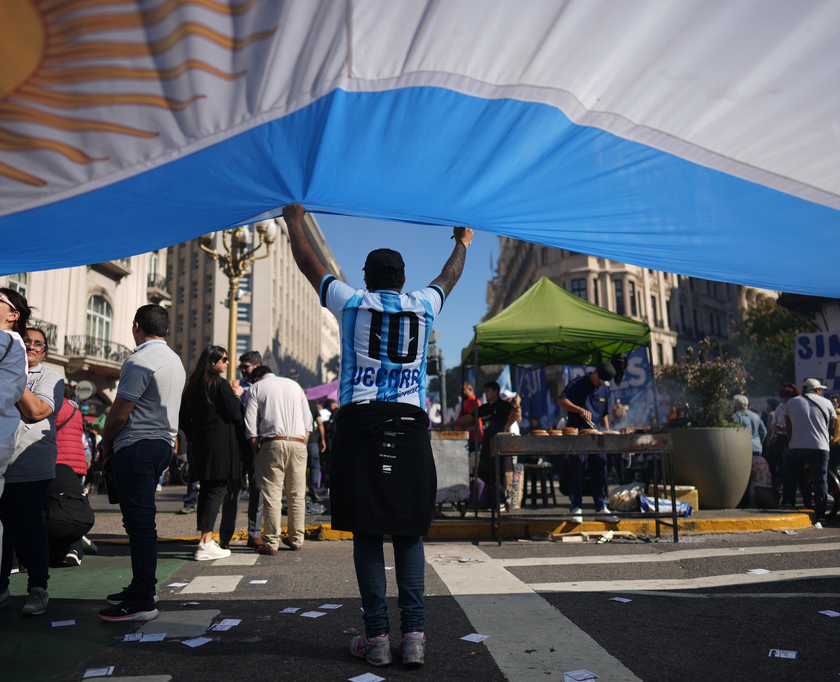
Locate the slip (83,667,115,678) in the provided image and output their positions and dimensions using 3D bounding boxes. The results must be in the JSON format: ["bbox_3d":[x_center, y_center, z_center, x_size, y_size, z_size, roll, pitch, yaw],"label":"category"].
[{"bbox_3d":[-1.299,1.339,2.765,0.108,0.004,0.108,3,-9,-18],"label":"slip"}]

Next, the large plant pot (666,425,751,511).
[{"bbox_3d":[3.579,1.550,8.414,1.070,0.950,1.070,0,-8,0],"label":"large plant pot"}]

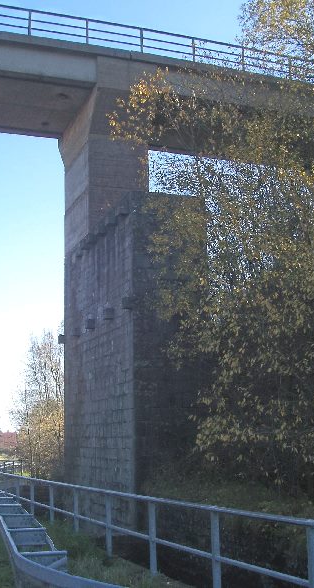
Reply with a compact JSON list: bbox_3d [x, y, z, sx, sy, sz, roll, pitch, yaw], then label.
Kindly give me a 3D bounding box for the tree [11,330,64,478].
[{"bbox_3d":[-6.626,6.557,40.998,4.200,8.750,4.200,0,-13,-6],"label":"tree"}]

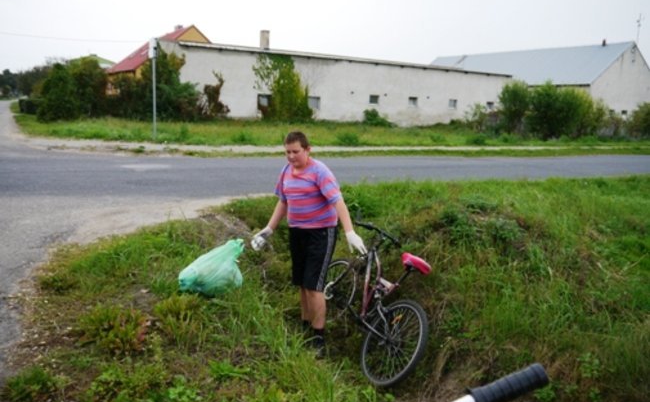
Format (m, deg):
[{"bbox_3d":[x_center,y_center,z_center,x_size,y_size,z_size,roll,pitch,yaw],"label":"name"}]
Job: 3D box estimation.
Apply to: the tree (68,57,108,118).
[{"bbox_3d":[-15.577,-7.412,34.500,2.600,3.800,2.600,3,10,0],"label":"tree"}]

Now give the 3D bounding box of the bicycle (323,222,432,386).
[{"bbox_3d":[0.344,0.691,3.895,0.534,0.948,1.573,33,-3,-25],"label":"bicycle"}]

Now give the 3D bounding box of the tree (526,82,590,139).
[{"bbox_3d":[15.537,-6.055,35.000,4.000,3.700,3.600,3,10,0],"label":"tree"}]

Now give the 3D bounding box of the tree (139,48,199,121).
[{"bbox_3d":[-9.670,-7.198,32.500,3.500,4.400,3.200,3,10,0],"label":"tree"}]

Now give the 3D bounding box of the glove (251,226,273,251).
[{"bbox_3d":[-0.420,0.248,3.480,0.120,0.160,0.130,10,13,36],"label":"glove"}]

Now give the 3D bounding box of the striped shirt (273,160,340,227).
[{"bbox_3d":[-0.118,-0.057,3.550,0.460,0.470,0.280,9,12,34],"label":"striped shirt"}]

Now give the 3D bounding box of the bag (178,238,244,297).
[{"bbox_3d":[-0.895,0.533,4.150,0.480,0.400,0.380,4,10,6],"label":"bag"}]

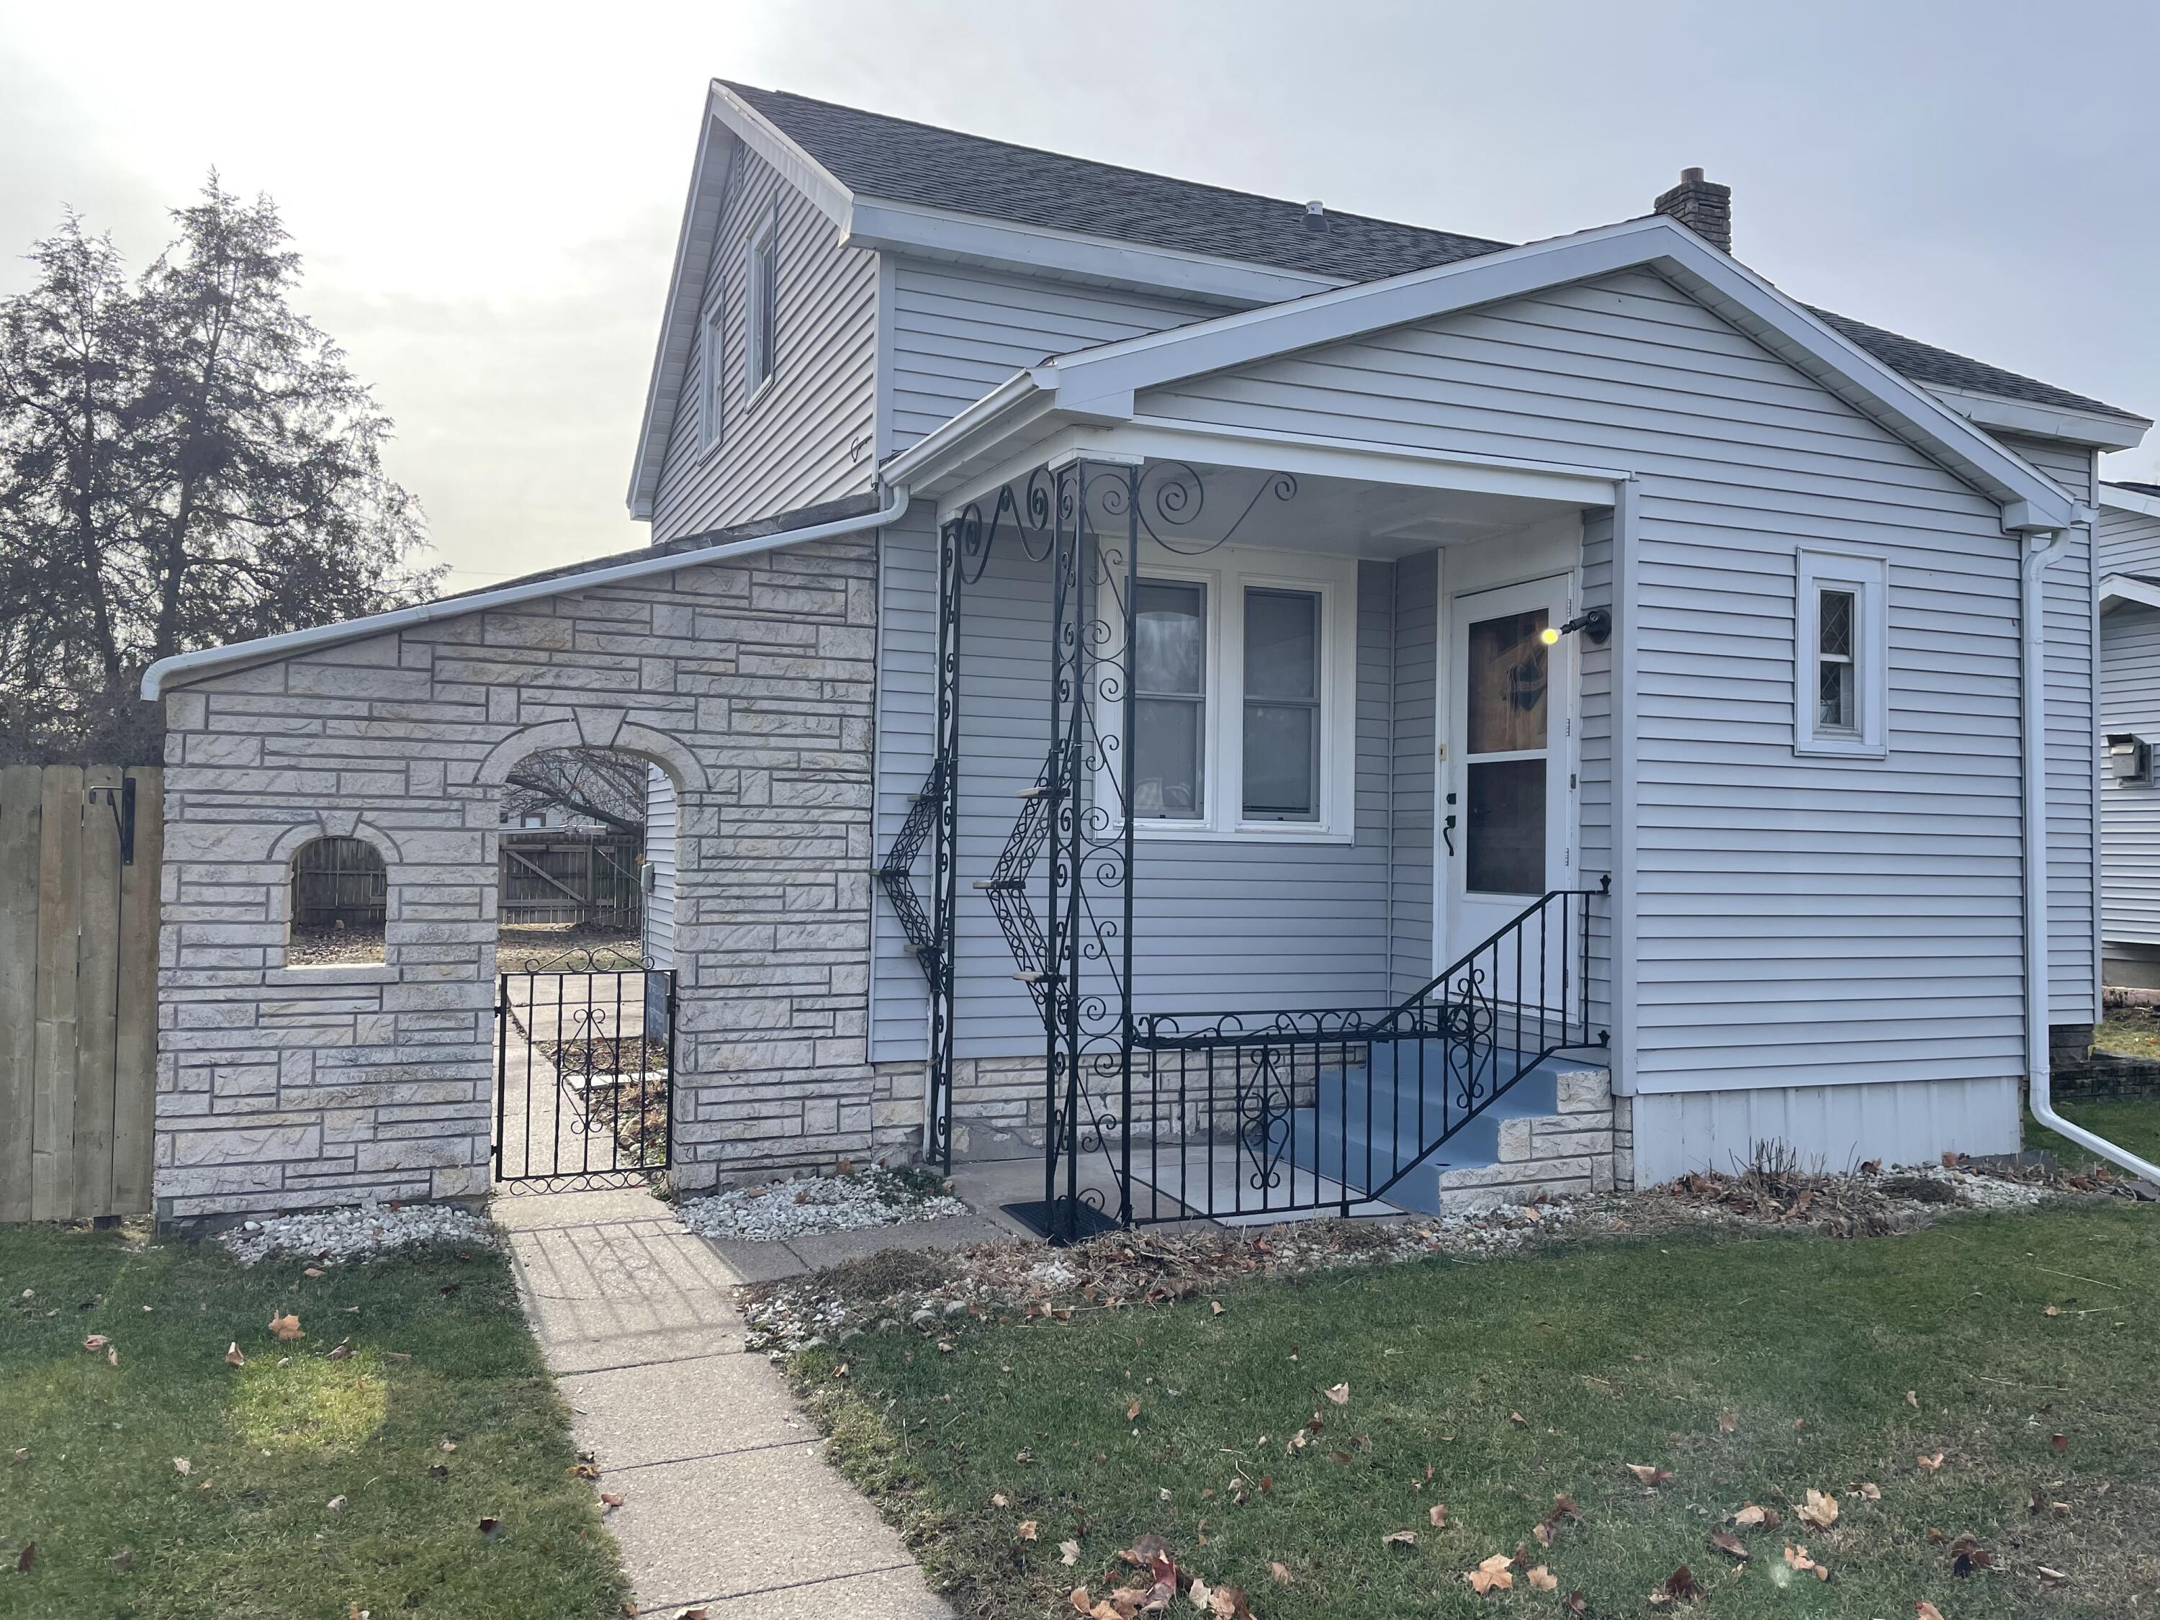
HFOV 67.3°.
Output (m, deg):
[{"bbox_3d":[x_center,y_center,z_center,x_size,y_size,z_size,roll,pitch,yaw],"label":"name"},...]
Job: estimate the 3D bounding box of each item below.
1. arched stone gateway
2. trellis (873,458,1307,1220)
[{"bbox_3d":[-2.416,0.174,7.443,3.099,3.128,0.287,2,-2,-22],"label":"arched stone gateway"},{"bbox_3d":[-0.068,0.162,7.221,1.376,3.059,1.822,2,-2,-22],"label":"trellis"}]

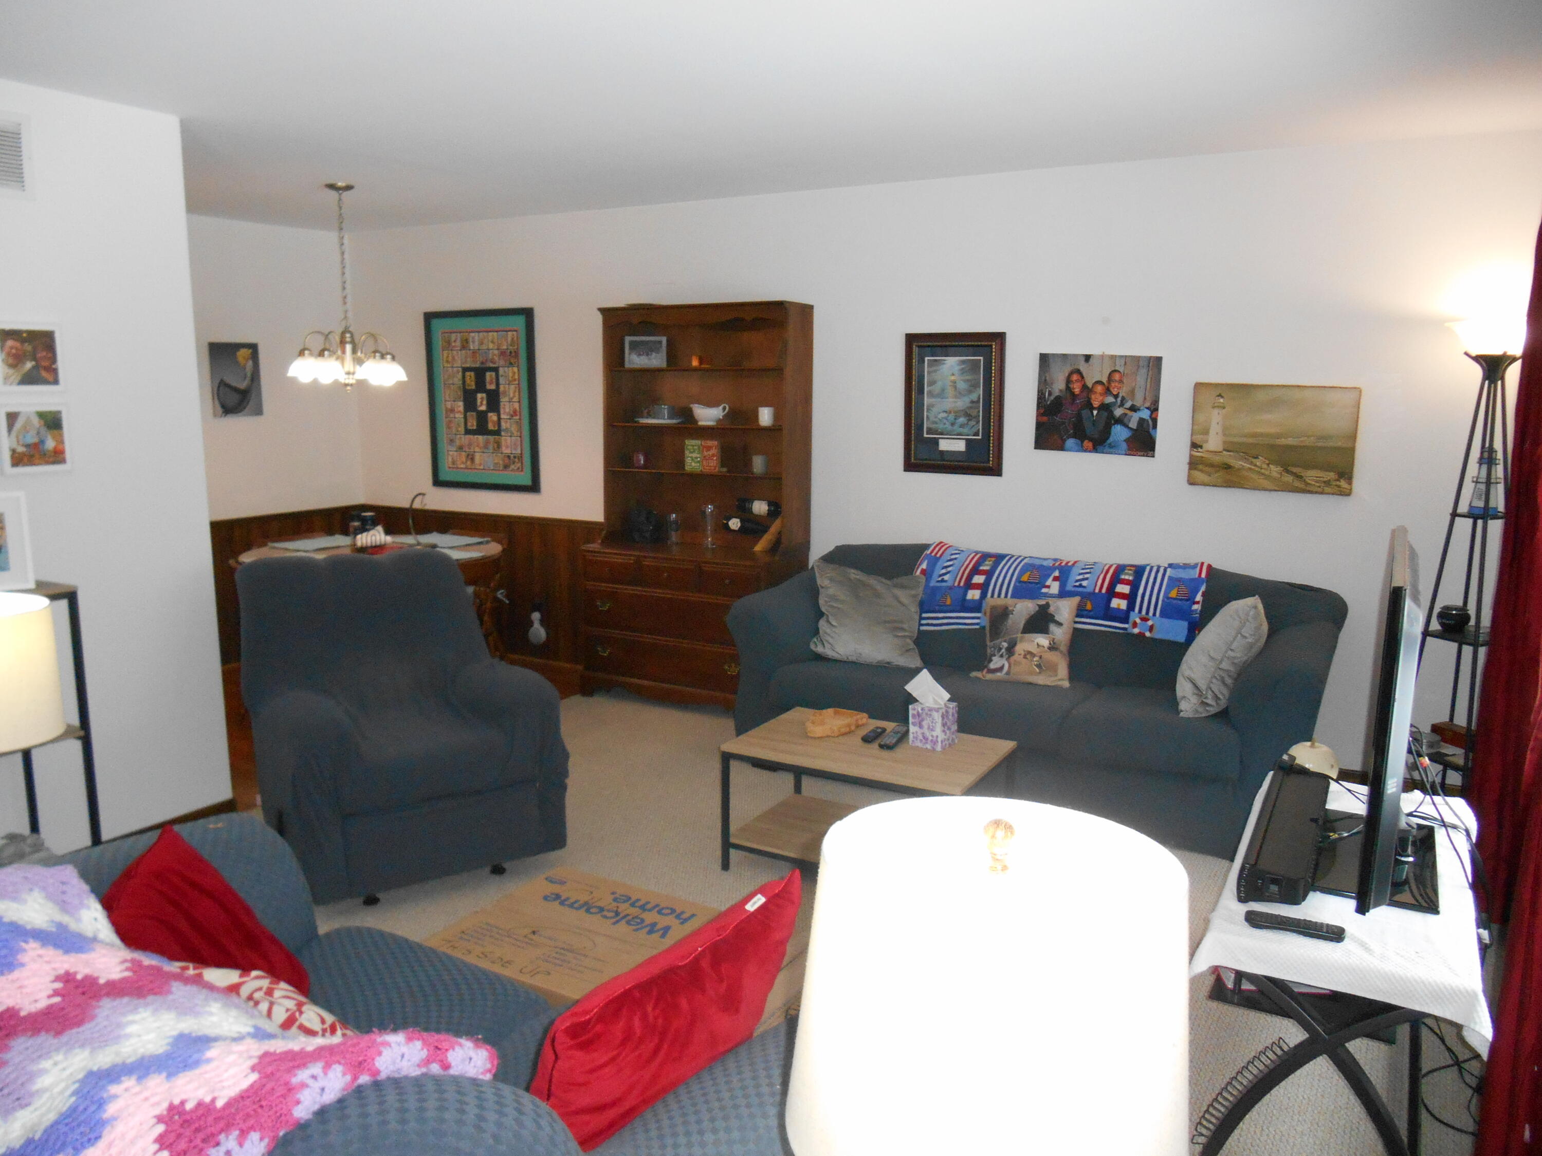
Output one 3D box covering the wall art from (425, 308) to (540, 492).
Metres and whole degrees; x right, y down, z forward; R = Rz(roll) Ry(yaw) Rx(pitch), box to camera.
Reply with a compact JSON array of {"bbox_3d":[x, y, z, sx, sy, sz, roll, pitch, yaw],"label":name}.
[{"bbox_3d":[-1.615,-0.993,6.513,0.825,0.995,0.030,6,11,30],"label":"wall art"}]

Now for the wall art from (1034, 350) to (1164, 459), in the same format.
[{"bbox_3d":[1.350,-0.717,4.796,0.505,0.405,0.018,6,11,30],"label":"wall art"}]

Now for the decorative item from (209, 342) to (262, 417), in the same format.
[{"bbox_3d":[-2.916,-1.084,6.337,0.025,0.399,0.304,6,11,30],"label":"decorative item"}]

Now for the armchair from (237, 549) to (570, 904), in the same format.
[{"bbox_3d":[-1.277,0.431,3.964,0.890,0.950,0.920,-6,11,-31],"label":"armchair"}]

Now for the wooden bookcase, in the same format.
[{"bbox_3d":[-0.376,-0.333,5.640,1.074,1.935,0.433,6,11,30],"label":"wooden bookcase"}]

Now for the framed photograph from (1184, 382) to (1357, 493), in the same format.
[{"bbox_3d":[1.936,-0.541,4.472,0.590,0.402,0.020,6,11,30],"label":"framed photograph"}]

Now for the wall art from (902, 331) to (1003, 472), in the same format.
[{"bbox_3d":[0.804,-0.767,5.108,0.471,0.615,0.030,6,11,30],"label":"wall art"}]

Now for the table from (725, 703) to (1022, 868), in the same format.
[{"bbox_3d":[0.318,0.746,3.760,0.810,0.421,0.535,6,11,30],"label":"table"}]

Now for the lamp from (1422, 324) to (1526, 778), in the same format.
[{"bbox_3d":[2.387,0.034,3.937,0.330,1.800,0.330,-4,11,-25],"label":"lamp"}]

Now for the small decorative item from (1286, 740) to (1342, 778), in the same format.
[{"bbox_3d":[1.278,0.437,2.724,0.112,0.105,0.112,6,11,30],"label":"small decorative item"}]

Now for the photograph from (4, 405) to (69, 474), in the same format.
[{"bbox_3d":[-2.288,-0.432,3.600,0.020,0.200,0.200,6,11,30],"label":"photograph"}]

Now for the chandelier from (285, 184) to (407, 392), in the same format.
[{"bbox_3d":[-1.908,-1.295,5.187,0.530,0.923,0.530,6,11,30],"label":"chandelier"}]

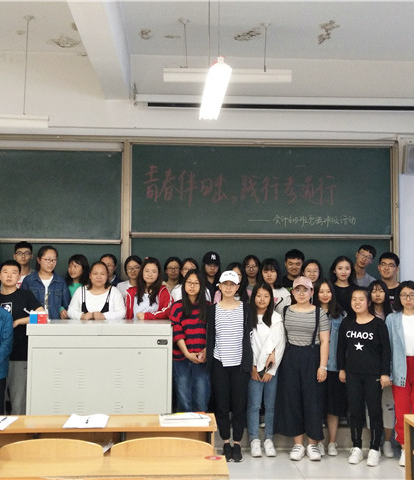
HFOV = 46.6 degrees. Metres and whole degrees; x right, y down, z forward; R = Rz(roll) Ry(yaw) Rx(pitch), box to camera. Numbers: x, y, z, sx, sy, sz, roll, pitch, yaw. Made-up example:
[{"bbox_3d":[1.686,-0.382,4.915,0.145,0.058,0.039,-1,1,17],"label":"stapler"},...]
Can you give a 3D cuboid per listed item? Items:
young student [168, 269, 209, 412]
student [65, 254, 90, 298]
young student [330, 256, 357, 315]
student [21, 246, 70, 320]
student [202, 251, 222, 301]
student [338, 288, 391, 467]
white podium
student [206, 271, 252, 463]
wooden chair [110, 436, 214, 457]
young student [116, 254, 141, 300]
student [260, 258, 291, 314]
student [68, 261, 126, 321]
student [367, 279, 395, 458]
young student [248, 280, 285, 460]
[{"bbox_3d":[-0.153,1.139,4.537,0.420,1.718,0.290,1,-2,-6],"label":"young student"},{"bbox_3d":[-1.528,1.017,5.604,0.430,1.684,0.280,1,-3,-5],"label":"student"},{"bbox_3d":[1.359,0.965,4.767,0.430,1.601,0.280,0,-2,11],"label":"young student"},{"bbox_3d":[-1.816,0.960,5.406,0.470,1.774,0.300,1,-3,-15],"label":"student"},{"bbox_3d":[0.044,0.991,5.305,0.440,1.728,0.280,0,-3,0],"label":"student"},{"bbox_3d":[1.438,1.226,4.414,0.470,1.555,0.290,0,-2,7],"label":"student"},{"bbox_3d":[-1.053,1.312,4.905,1.405,0.972,0.580,0,-2,-2],"label":"white podium"},{"bbox_3d":[0.205,1.144,4.469,0.430,1.708,0.290,0,-2,1],"label":"student"},{"bbox_3d":[-0.237,1.451,2.631,0.500,0.876,0.450,0,-2,-2],"label":"wooden chair"},{"bbox_3d":[-0.848,0.973,5.267,0.430,1.605,0.280,0,-2,-5],"label":"young student"},{"bbox_3d":[0.638,0.996,4.763,0.430,1.614,0.280,0,-2,3],"label":"student"},{"bbox_3d":[-1.188,1.021,5.162,0.600,1.574,0.420,1,-2,-5],"label":"student"},{"bbox_3d":[1.593,1.185,4.465,0.430,1.623,0.300,0,-3,10],"label":"student"},{"bbox_3d":[0.545,1.194,4.444,0.390,1.588,0.320,0,-3,0],"label":"young student"}]

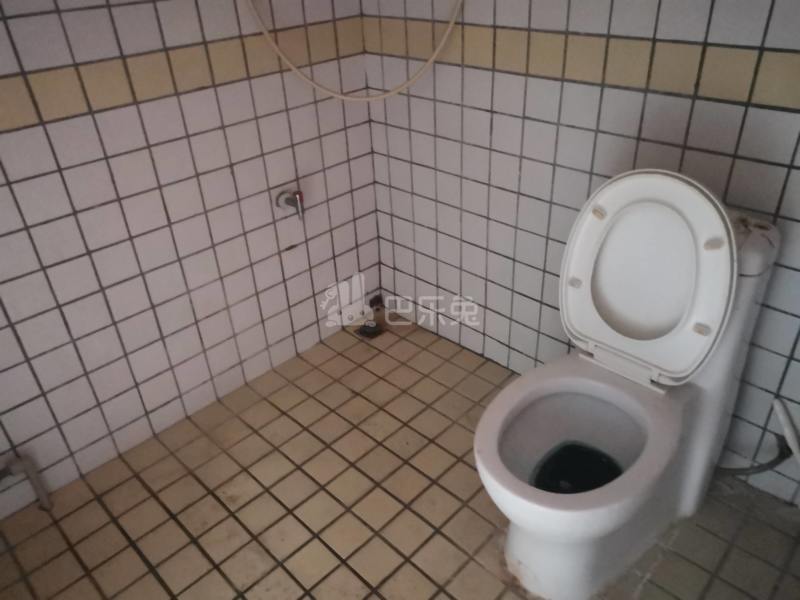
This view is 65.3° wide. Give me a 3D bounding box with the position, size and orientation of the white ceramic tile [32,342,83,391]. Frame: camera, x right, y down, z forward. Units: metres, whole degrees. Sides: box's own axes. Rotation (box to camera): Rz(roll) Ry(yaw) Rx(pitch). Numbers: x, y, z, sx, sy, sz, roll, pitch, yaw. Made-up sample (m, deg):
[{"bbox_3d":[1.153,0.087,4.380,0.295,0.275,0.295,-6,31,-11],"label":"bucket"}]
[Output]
[{"bbox_3d":[-0.840,0.165,1.539,0.098,0.098,0.010,-29,40,-35],"label":"white ceramic tile"}]

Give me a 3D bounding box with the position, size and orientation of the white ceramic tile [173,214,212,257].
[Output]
[{"bbox_3d":[-0.577,-0.180,1.735,0.099,0.099,0.008,-30,40,-36],"label":"white ceramic tile"}]

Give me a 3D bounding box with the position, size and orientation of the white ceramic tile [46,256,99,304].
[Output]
[{"bbox_3d":[-0.790,-0.051,1.512,0.010,0.100,0.100,26,42,38],"label":"white ceramic tile"}]

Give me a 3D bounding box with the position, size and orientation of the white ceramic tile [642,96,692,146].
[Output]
[{"bbox_3d":[0.585,-0.398,1.372,0.008,0.099,0.099,-30,40,-36],"label":"white ceramic tile"}]

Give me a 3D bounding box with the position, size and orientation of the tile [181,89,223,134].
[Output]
[{"bbox_3d":[-0.509,-0.483,1.596,0.010,0.100,0.100,26,42,38],"label":"tile"}]

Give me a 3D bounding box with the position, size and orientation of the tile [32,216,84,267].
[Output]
[{"bbox_3d":[-0.797,-0.139,1.457,0.010,0.100,0.100,26,42,38],"label":"tile"}]

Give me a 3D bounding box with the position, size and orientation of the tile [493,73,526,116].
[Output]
[{"bbox_3d":[0.277,-0.517,1.561,0.010,0.098,0.098,-29,40,-35],"label":"tile"}]

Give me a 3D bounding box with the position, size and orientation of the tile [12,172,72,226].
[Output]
[{"bbox_3d":[-0.820,-0.234,1.433,0.099,0.099,0.008,-30,40,-36],"label":"tile"}]

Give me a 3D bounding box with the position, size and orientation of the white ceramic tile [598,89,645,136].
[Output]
[{"bbox_3d":[0.490,-0.414,1.371,0.010,0.098,0.098,-29,40,-35],"label":"white ceramic tile"}]

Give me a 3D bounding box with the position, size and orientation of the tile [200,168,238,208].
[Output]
[{"bbox_3d":[-0.491,-0.301,1.678,0.098,0.098,0.010,-29,40,-35],"label":"tile"}]

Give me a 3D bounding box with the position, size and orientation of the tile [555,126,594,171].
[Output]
[{"bbox_3d":[0.431,-0.371,1.527,0.100,0.100,0.010,26,42,38],"label":"tile"}]

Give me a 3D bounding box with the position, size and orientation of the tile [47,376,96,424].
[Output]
[{"bbox_3d":[-0.848,0.256,1.614,0.010,0.100,0.100,26,42,38],"label":"tile"}]

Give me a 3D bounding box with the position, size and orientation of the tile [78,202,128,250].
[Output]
[{"bbox_3d":[-0.721,-0.180,1.519,0.010,0.100,0.100,26,42,38],"label":"tile"}]

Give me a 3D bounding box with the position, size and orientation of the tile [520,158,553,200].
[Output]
[{"bbox_3d":[0.363,-0.318,1.645,0.100,0.100,0.010,26,42,38],"label":"tile"}]

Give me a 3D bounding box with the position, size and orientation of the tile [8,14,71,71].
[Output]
[{"bbox_3d":[-0.764,-0.548,1.326,0.099,0.099,0.008,-30,40,-36],"label":"tile"}]

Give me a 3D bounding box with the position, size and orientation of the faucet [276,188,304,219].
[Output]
[{"bbox_3d":[-0.316,-0.289,1.859,0.072,0.088,0.060,26,42,38],"label":"faucet"}]

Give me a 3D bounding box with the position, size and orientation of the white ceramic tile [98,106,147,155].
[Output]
[{"bbox_3d":[-0.658,-0.400,1.472,0.010,0.100,0.100,26,42,38],"label":"white ceramic tile"}]

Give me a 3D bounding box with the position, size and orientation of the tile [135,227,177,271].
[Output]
[{"bbox_3d":[-0.641,-0.133,1.638,0.010,0.100,0.100,26,42,38],"label":"tile"}]

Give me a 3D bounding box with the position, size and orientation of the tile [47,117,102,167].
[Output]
[{"bbox_3d":[-0.721,-0.351,1.392,0.098,0.098,0.010,-29,40,-35],"label":"tile"}]

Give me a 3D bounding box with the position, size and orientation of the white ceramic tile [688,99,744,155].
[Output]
[{"bbox_3d":[0.647,-0.354,1.279,0.100,0.100,0.010,26,42,38],"label":"white ceramic tile"}]

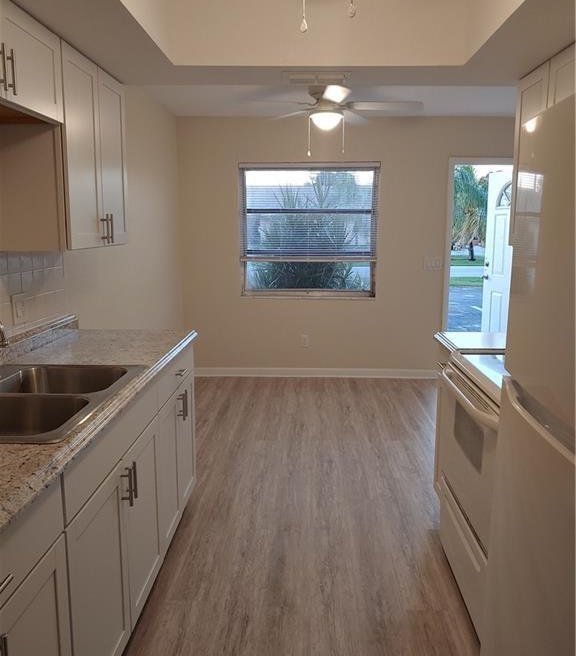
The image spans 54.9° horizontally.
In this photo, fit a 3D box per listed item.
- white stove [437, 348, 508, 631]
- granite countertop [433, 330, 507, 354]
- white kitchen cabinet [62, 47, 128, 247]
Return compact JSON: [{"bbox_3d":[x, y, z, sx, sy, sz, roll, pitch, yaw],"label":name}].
[{"bbox_3d":[0.982,0.620,2.043,0.660,0.950,0.760,1,10,2],"label":"white stove"},{"bbox_3d":[1.047,0.084,2.608,0.610,0.040,0.430,1,10,2],"label":"granite countertop"},{"bbox_3d":[-0.951,-0.724,2.355,0.315,0.748,0.675,1,10,2],"label":"white kitchen cabinet"}]

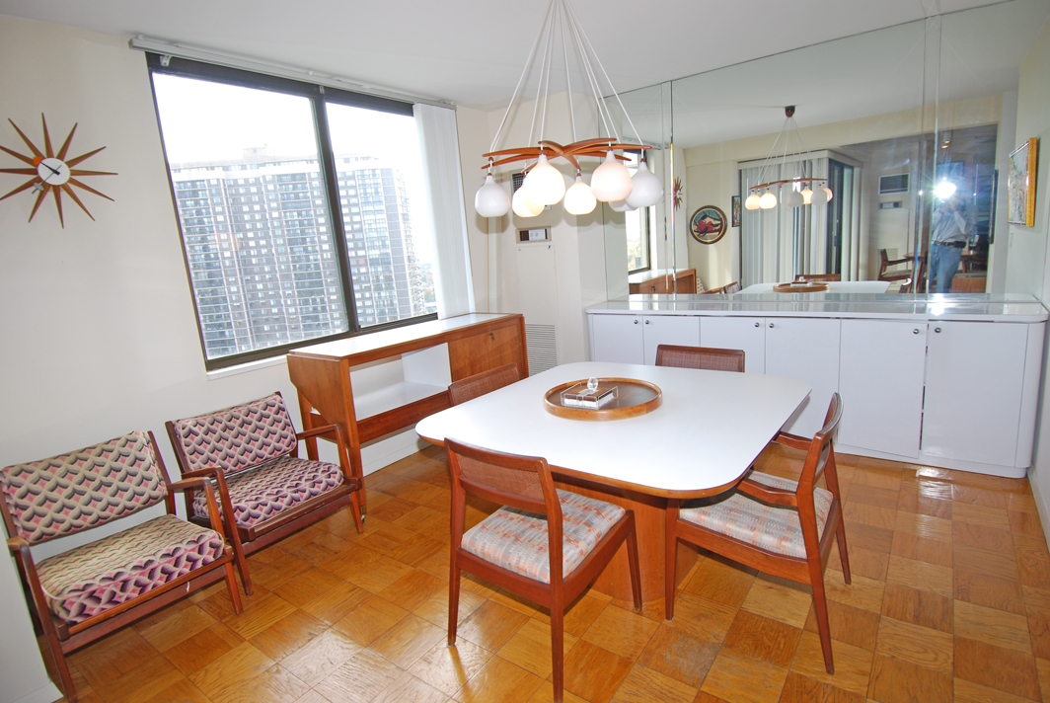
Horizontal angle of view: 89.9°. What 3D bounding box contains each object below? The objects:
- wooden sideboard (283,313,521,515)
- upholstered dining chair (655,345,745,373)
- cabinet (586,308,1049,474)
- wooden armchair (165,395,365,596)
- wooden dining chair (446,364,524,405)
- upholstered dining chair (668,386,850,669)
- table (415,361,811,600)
[{"bbox_3d":[-0.689,0.333,3.731,0.567,0.965,1.630,3,14,38],"label":"wooden sideboard"},{"bbox_3d":[0.883,0.425,2.902,0.557,0.808,0.582,3,14,38],"label":"upholstered dining chair"},{"bbox_3d":[1.702,0.145,3.671,2.655,0.906,0.487,3,14,38],"label":"cabinet"},{"bbox_3d":[-1.362,0.684,2.788,0.669,0.764,0.669,3,14,38],"label":"wooden armchair"},{"bbox_3d":[-0.013,0.525,2.807,0.575,0.815,0.530,4,15,41],"label":"wooden dining chair"},{"bbox_3d":[0.910,0.596,2.014,0.579,0.808,0.559,3,14,36],"label":"upholstered dining chair"},{"bbox_3d":[0.437,0.592,2.453,1.411,0.735,1.382,3,14,38],"label":"table"}]

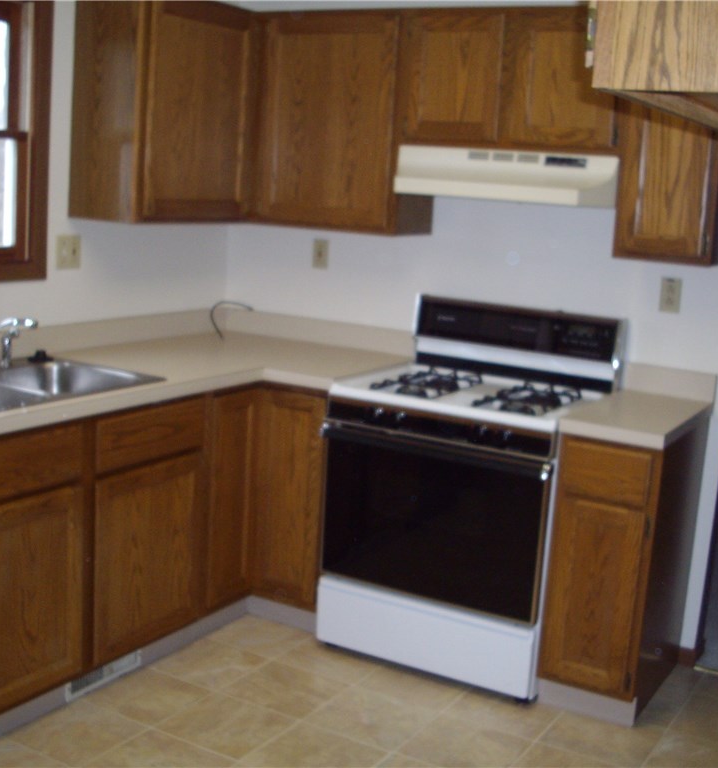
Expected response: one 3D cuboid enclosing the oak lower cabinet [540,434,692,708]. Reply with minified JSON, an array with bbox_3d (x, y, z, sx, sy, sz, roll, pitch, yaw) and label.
[{"bbox_3d":[0.854,0.531,3.479,0.297,0.838,0.611,10,12,29],"label":"oak lower cabinet"}]

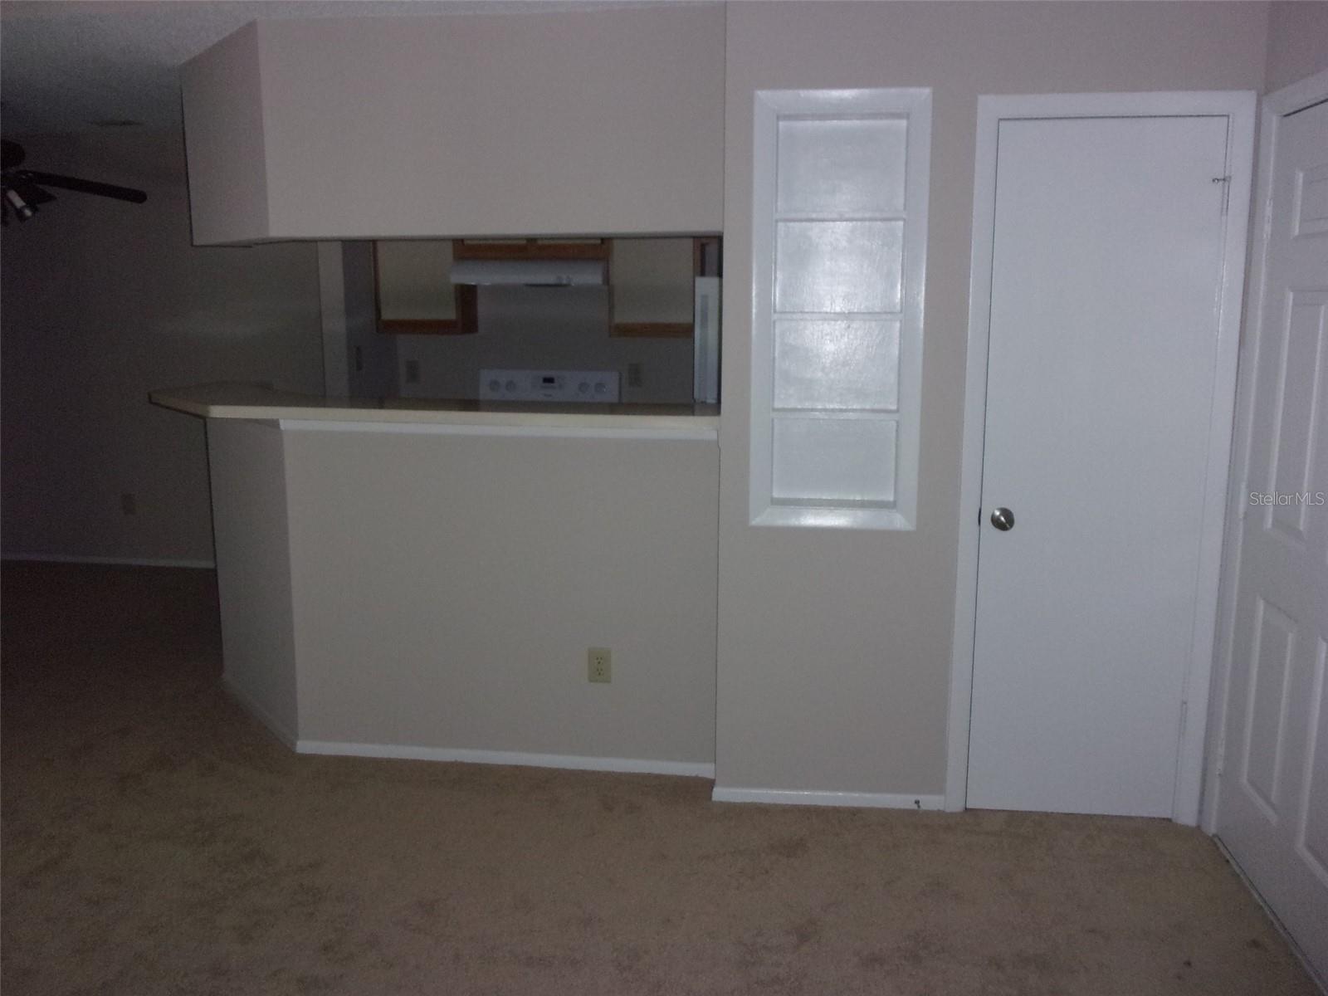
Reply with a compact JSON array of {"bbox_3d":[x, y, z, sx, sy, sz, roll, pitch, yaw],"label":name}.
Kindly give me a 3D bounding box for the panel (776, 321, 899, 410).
[{"bbox_3d":[0.520,-0.398,3.237,0.372,0.273,0.040,1,9,7],"label":"panel"}]

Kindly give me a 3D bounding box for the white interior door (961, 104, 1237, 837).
[{"bbox_3d":[1.237,-0.047,3.132,0.609,2.035,0.042,1,9,7],"label":"white interior door"}]

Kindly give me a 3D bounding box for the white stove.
[{"bbox_3d":[-0.652,-0.010,5.570,0.760,1.220,0.670,1,9,7],"label":"white stove"}]

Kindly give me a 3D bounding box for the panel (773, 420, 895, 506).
[{"bbox_3d":[0.519,-0.109,3.282,0.371,0.265,0.040,1,9,7],"label":"panel"}]

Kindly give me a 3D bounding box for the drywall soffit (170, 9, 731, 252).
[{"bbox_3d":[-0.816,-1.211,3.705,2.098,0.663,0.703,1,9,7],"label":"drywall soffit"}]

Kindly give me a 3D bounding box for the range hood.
[{"bbox_3d":[-0.628,-1.134,5.449,0.760,0.124,0.480,1,9,7],"label":"range hood"}]

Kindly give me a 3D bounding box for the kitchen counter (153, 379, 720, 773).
[{"bbox_3d":[-0.941,0.227,4.083,2.363,1.208,1.190,1,9,7],"label":"kitchen counter"}]

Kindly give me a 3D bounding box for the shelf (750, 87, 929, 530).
[{"bbox_3d":[0.511,-0.537,3.173,0.494,1.260,0.115,1,9,7],"label":"shelf"}]

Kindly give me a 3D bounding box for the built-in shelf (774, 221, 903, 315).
[{"bbox_3d":[0.511,-0.675,3.160,0.365,0.265,0.100,1,9,7],"label":"built-in shelf"}]

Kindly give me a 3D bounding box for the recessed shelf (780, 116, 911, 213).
[{"bbox_3d":[0.511,-0.955,3.116,0.363,0.279,0.100,1,9,7],"label":"recessed shelf"}]

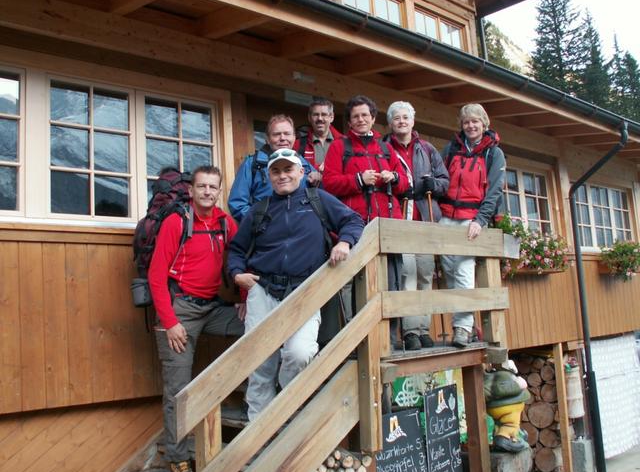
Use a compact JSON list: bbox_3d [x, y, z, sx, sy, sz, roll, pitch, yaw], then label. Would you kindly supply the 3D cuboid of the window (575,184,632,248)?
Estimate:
[{"bbox_3d":[3.587,-0.221,8.172,1.500,0.770,0.100,3,-10,-41],"label":"window"}]

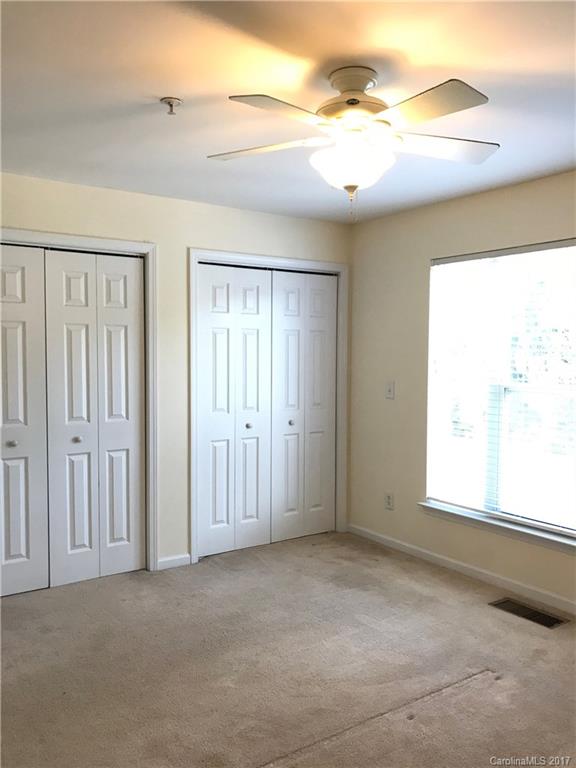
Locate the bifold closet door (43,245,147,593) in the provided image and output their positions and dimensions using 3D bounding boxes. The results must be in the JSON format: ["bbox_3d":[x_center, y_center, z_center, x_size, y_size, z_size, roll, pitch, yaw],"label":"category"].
[{"bbox_3d":[-1.178,0.214,3.858,0.598,2.006,0.040,-2,4,-34],"label":"bifold closet door"}]

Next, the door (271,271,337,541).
[{"bbox_3d":[0.123,0.174,4.737,0.604,2.011,0.040,-2,4,-34],"label":"door"}]

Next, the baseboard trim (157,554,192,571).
[{"bbox_3d":[-0.757,1.192,4.141,0.237,0.064,0.015,-2,4,-34],"label":"baseboard trim"}]

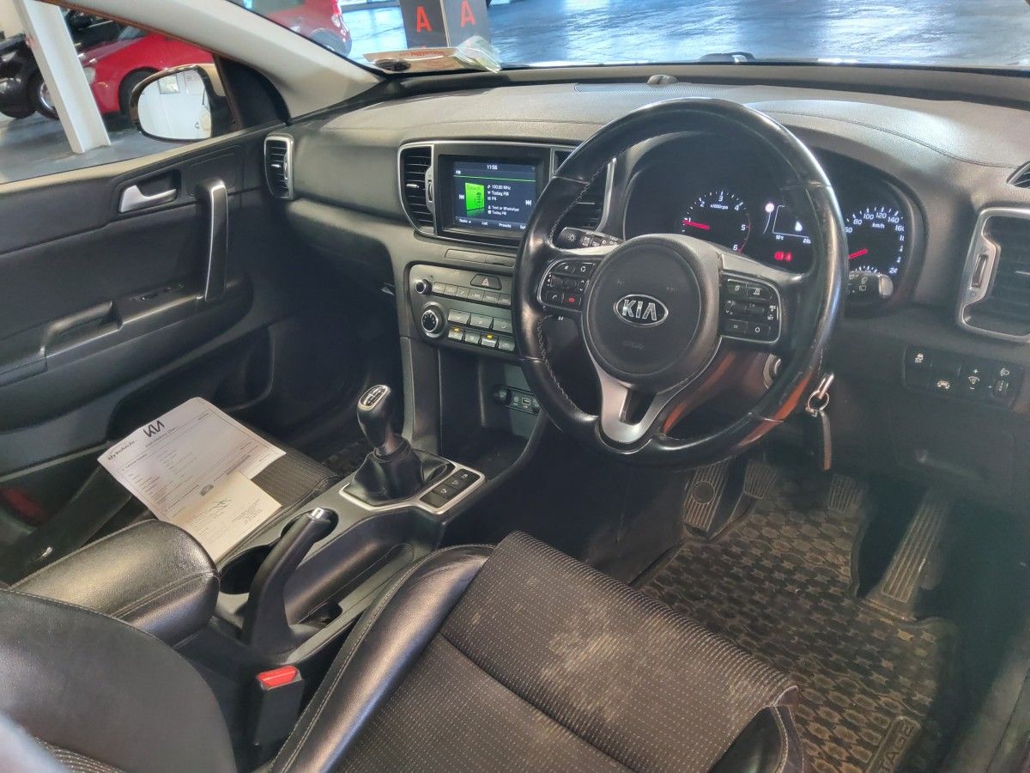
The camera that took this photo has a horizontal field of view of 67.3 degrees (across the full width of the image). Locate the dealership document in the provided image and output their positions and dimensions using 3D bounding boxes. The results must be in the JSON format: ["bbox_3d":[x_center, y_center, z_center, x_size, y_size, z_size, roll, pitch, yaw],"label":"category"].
[{"bbox_3d":[-0.524,0.140,1.292,0.400,0.015,0.222,24,50,38],"label":"dealership document"}]

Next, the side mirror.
[{"bbox_3d":[-0.723,-0.604,1.673,0.215,0.168,0.140,5,30,25],"label":"side mirror"}]

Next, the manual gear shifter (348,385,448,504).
[{"bbox_3d":[-0.183,0.068,1.073,0.108,0.148,0.128,15,35,37],"label":"manual gear shifter"}]

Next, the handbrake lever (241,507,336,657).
[{"bbox_3d":[-0.262,0.228,0.910,0.045,0.130,0.160,15,35,37],"label":"handbrake lever"}]

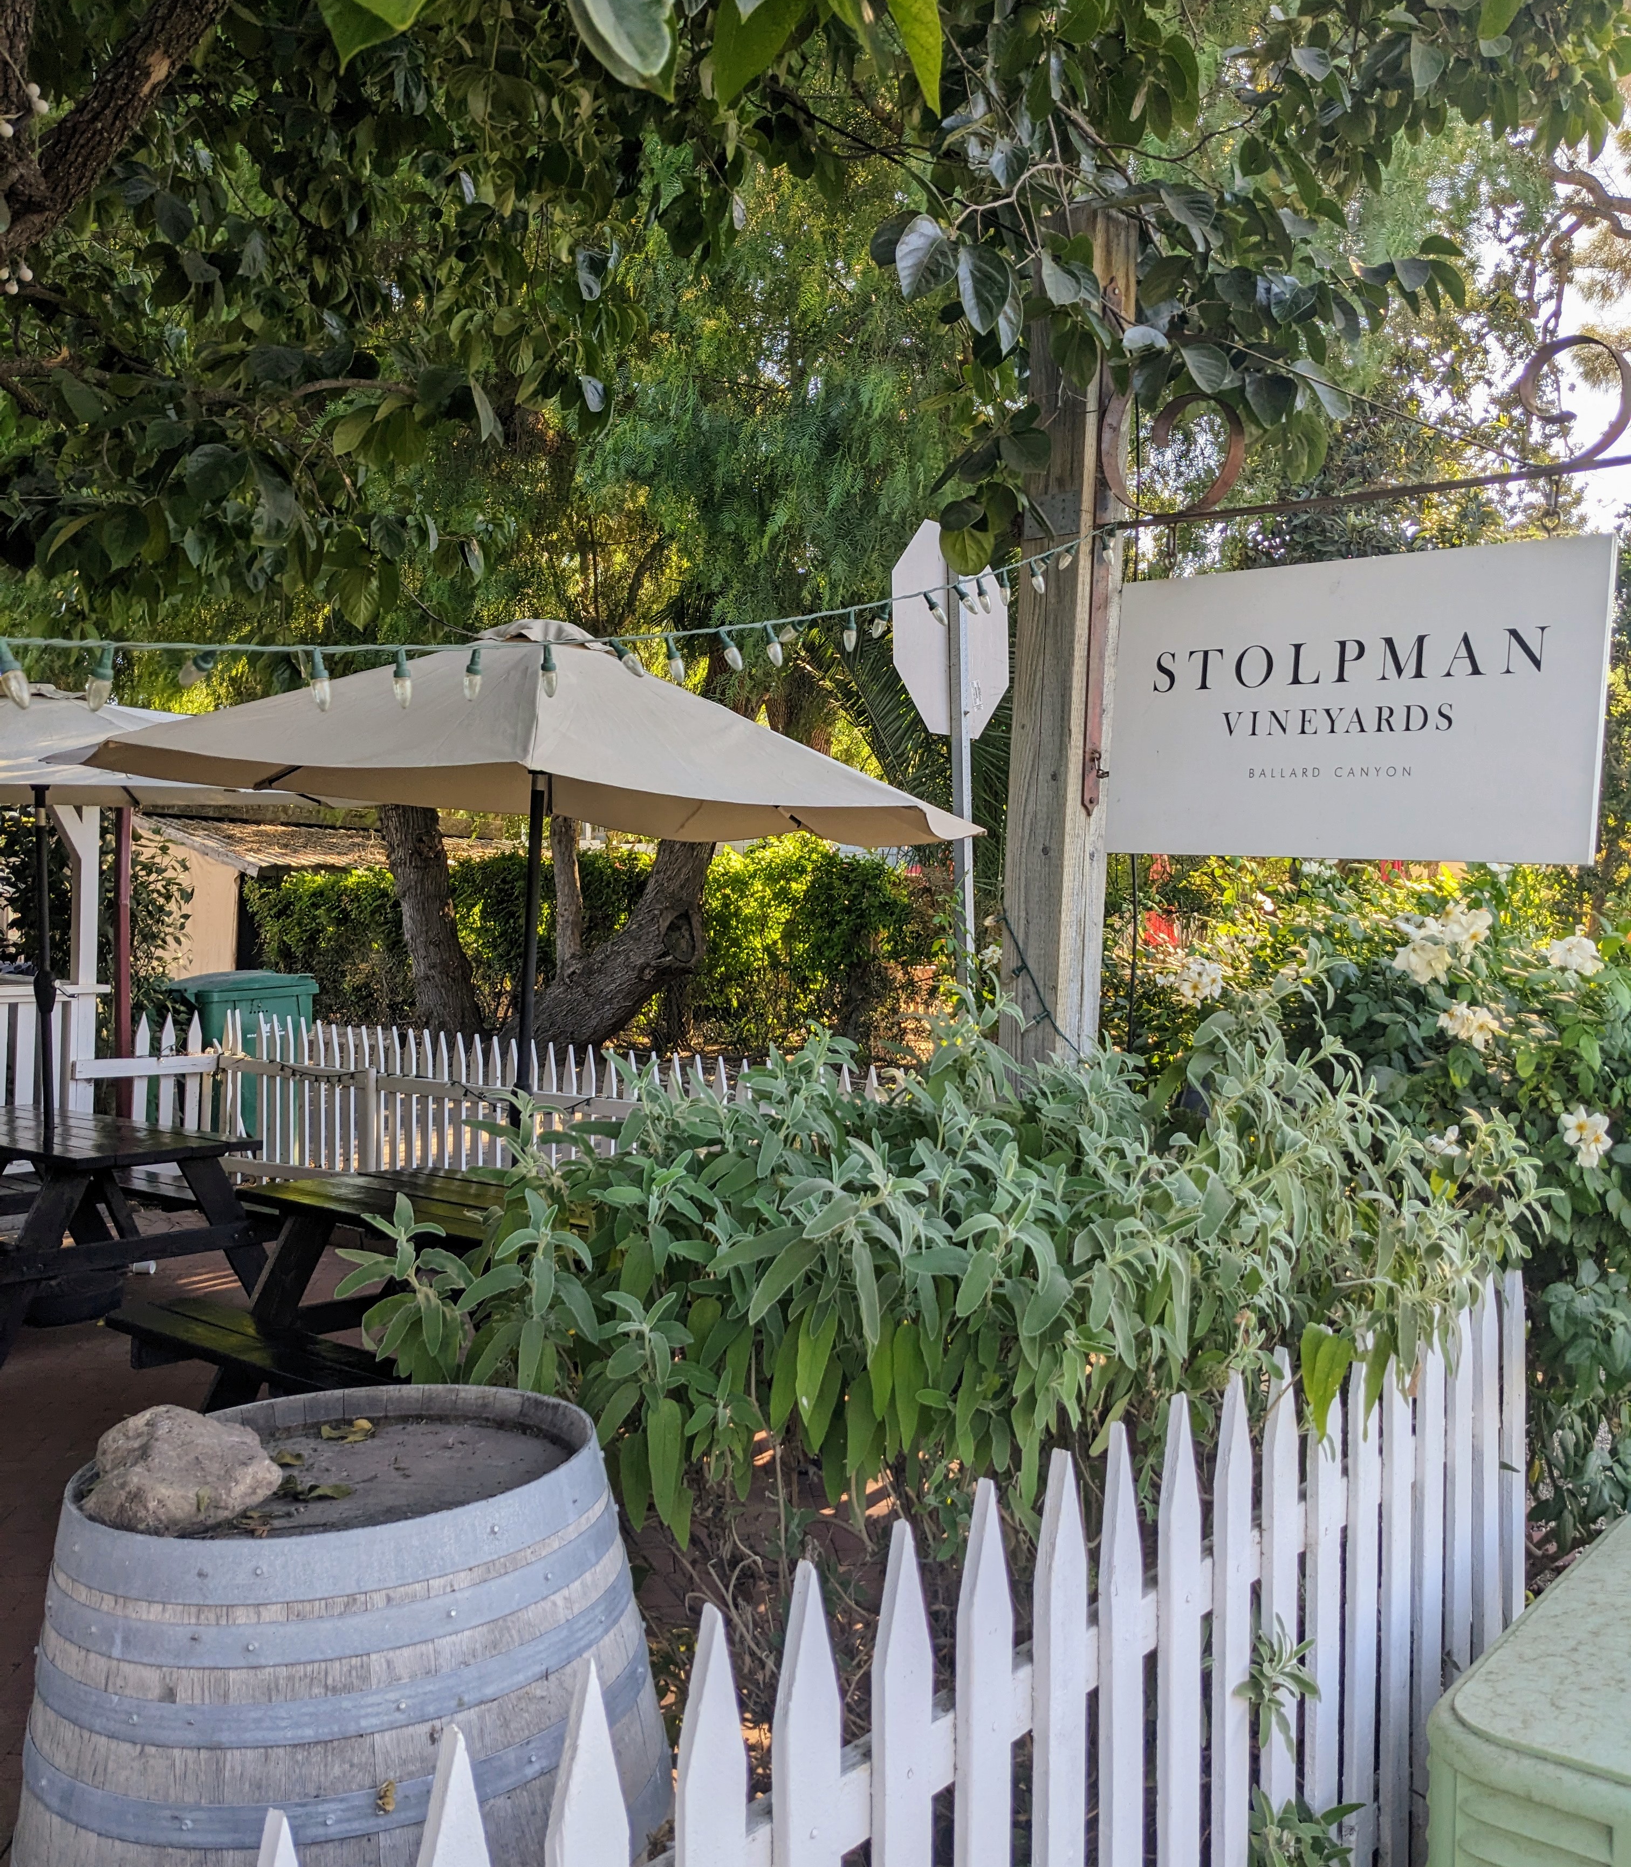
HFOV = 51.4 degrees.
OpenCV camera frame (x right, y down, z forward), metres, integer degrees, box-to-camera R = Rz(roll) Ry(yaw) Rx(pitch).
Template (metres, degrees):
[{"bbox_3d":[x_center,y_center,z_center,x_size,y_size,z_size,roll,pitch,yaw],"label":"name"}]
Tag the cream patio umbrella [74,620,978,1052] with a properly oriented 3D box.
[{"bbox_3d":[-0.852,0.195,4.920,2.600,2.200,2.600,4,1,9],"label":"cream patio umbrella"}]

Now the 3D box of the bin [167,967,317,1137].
[{"bbox_3d":[-3.450,0.790,10.200,0.820,1.130,0.660,0,1,-26],"label":"bin"}]

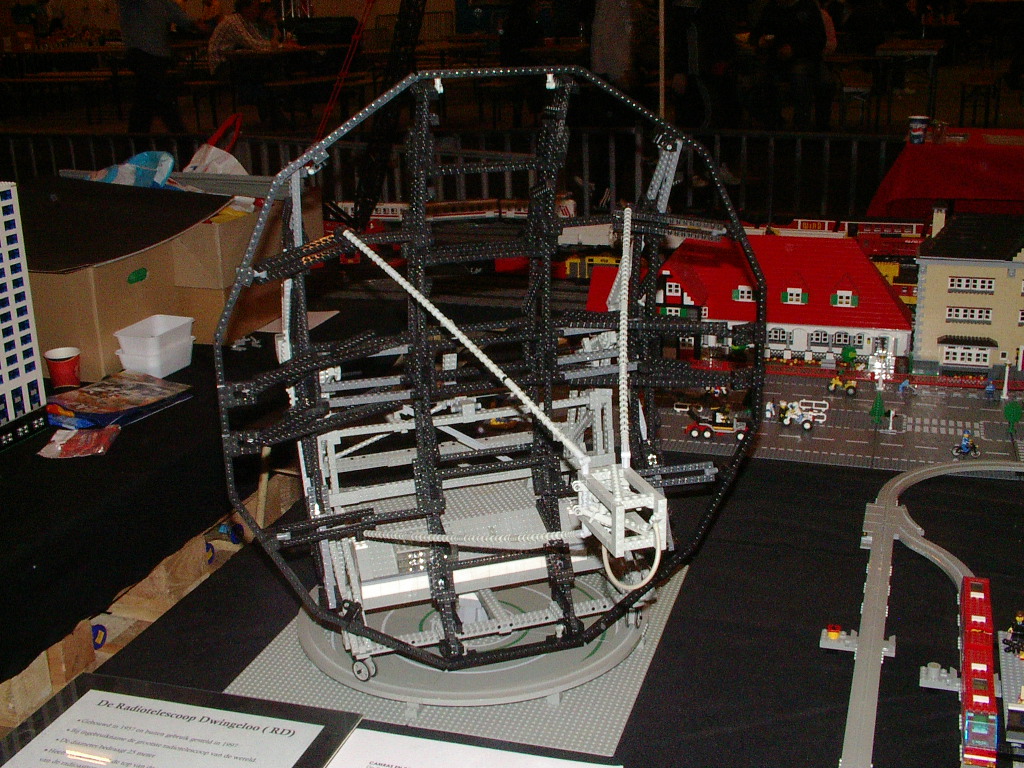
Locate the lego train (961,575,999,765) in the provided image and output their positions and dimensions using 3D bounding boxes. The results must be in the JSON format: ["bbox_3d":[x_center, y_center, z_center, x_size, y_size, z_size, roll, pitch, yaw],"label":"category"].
[{"bbox_3d":[0.554,0.334,1.516,0.034,0.074,0.336,4,19,18],"label":"lego train"}]

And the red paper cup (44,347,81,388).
[{"bbox_3d":[-0.959,-0.036,2.721,0.075,0.074,0.075,-2,18,1],"label":"red paper cup"}]

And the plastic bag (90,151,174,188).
[{"bbox_3d":[-1.031,-0.579,3.460,0.240,0.130,0.150,4,19,17],"label":"plastic bag"}]

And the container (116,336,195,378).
[{"bbox_3d":[-0.775,-0.056,2.791,0.113,0.058,0.140,5,19,20],"label":"container"}]

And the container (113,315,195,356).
[{"bbox_3d":[-0.777,-0.096,2.778,0.113,0.058,0.140,5,19,20],"label":"container"}]

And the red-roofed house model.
[{"bbox_3d":[0.572,-0.190,2.894,0.650,0.265,0.205,4,19,17],"label":"red-roofed house model"}]

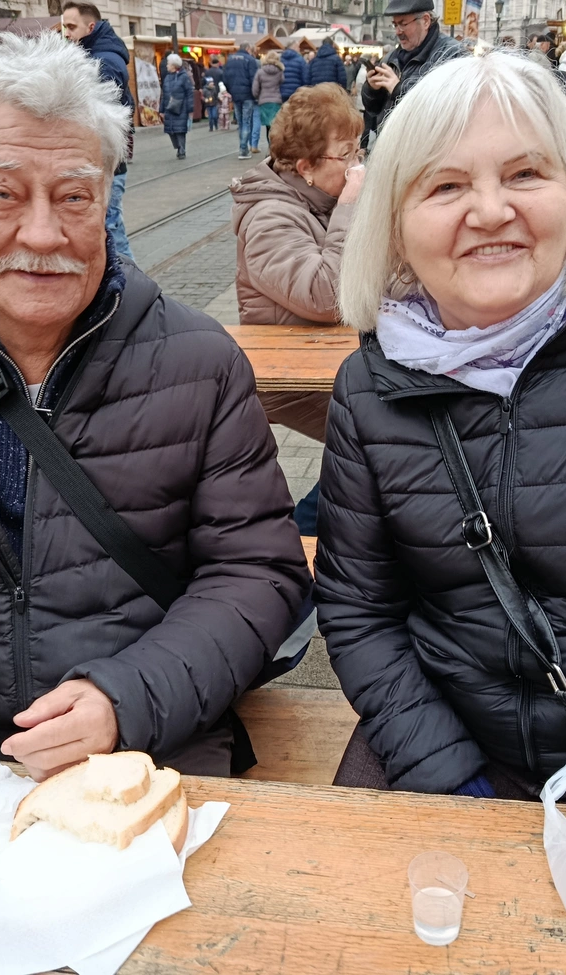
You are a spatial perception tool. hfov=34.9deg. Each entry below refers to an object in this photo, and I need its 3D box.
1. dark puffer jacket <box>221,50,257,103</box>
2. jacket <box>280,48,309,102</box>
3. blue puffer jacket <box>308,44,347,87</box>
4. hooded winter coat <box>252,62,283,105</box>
[{"bbox_3d":[-0.723,-6.885,15.088,0.580,0.800,0.360,0,24,5],"label":"dark puffer jacket"},{"bbox_3d":[0.162,-6.912,15.091,0.570,0.800,0.360,0,24,5],"label":"jacket"},{"bbox_3d":[0.706,-6.584,14.235,0.580,0.800,0.380,-1,24,3],"label":"blue puffer jacket"},{"bbox_3d":[-0.244,-6.703,14.966,0.500,0.660,0.340,4,24,13],"label":"hooded winter coat"}]

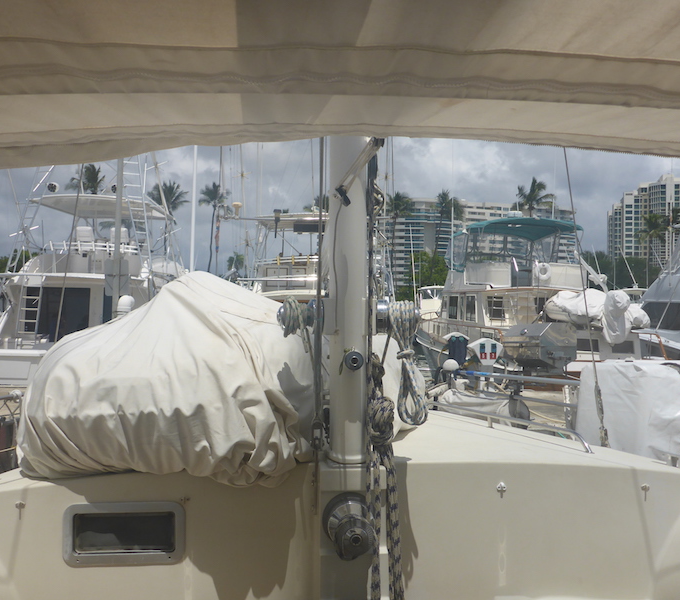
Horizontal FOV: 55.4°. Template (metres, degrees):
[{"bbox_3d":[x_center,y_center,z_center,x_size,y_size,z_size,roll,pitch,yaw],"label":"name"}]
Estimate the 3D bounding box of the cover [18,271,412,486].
[{"bbox_3d":[-0.270,0.215,2.720,1.400,0.670,1.550,0,0,8],"label":"cover"}]

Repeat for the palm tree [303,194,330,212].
[{"bbox_3d":[-2.600,-7.400,95.000,5.000,16.200,5.000,0,0,0],"label":"palm tree"}]

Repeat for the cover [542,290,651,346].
[{"bbox_3d":[6.570,0.420,16.500,1.650,1.300,2.900,0,0,-12],"label":"cover"}]

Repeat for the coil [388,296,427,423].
[{"bbox_3d":[0.210,0.200,2.020,0.125,0.400,0.110,0,0,0],"label":"coil"}]

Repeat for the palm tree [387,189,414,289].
[{"bbox_3d":[8.900,-7.700,95.000,4.500,16.800,4.500,0,0,0],"label":"palm tree"}]

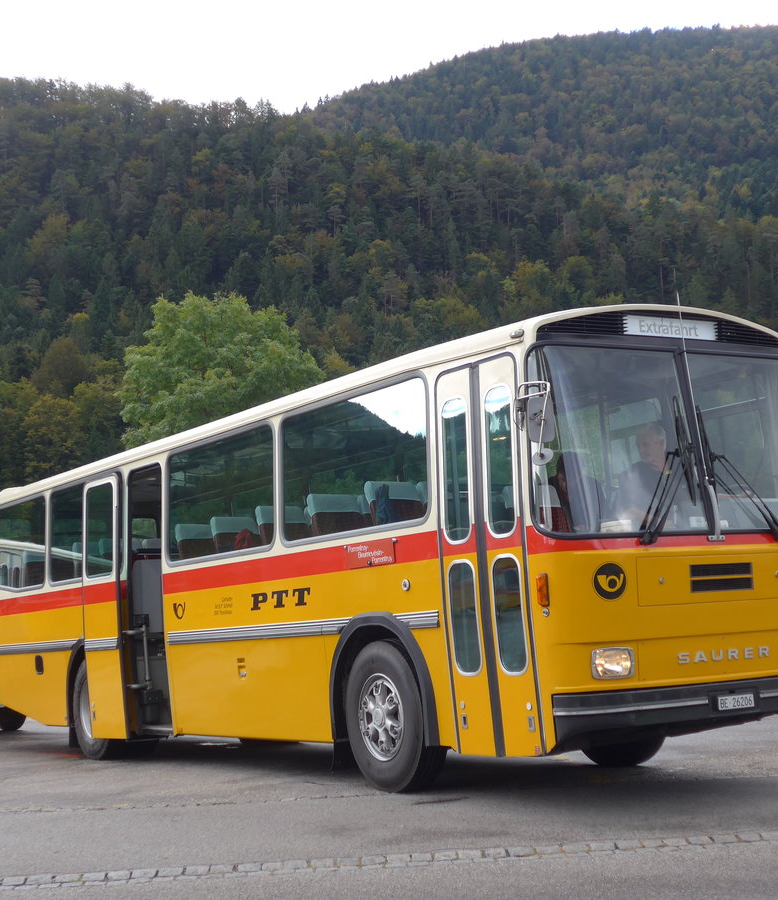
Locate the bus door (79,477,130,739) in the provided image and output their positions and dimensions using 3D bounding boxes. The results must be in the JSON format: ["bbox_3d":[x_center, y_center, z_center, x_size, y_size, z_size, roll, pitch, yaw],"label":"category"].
[{"bbox_3d":[-2.531,1.395,13.488,0.100,2.288,0.850,1,-8,-34],"label":"bus door"}]

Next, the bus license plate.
[{"bbox_3d":[2.084,1.513,9.149,0.300,0.080,0.015,1,-8,-34],"label":"bus license plate"}]

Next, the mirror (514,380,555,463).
[{"bbox_3d":[0.809,-0.152,8.425,0.220,0.470,0.260,-2,-7,-15],"label":"mirror"}]

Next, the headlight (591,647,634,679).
[{"bbox_3d":[1.288,1.225,8.770,0.255,0.170,0.090,0,-8,-24],"label":"headlight"}]

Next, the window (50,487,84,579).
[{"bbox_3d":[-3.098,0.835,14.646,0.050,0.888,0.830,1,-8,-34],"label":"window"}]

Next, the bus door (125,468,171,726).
[{"bbox_3d":[-2.066,1.288,13.075,0.120,2.266,0.756,1,-8,-34],"label":"bus door"}]

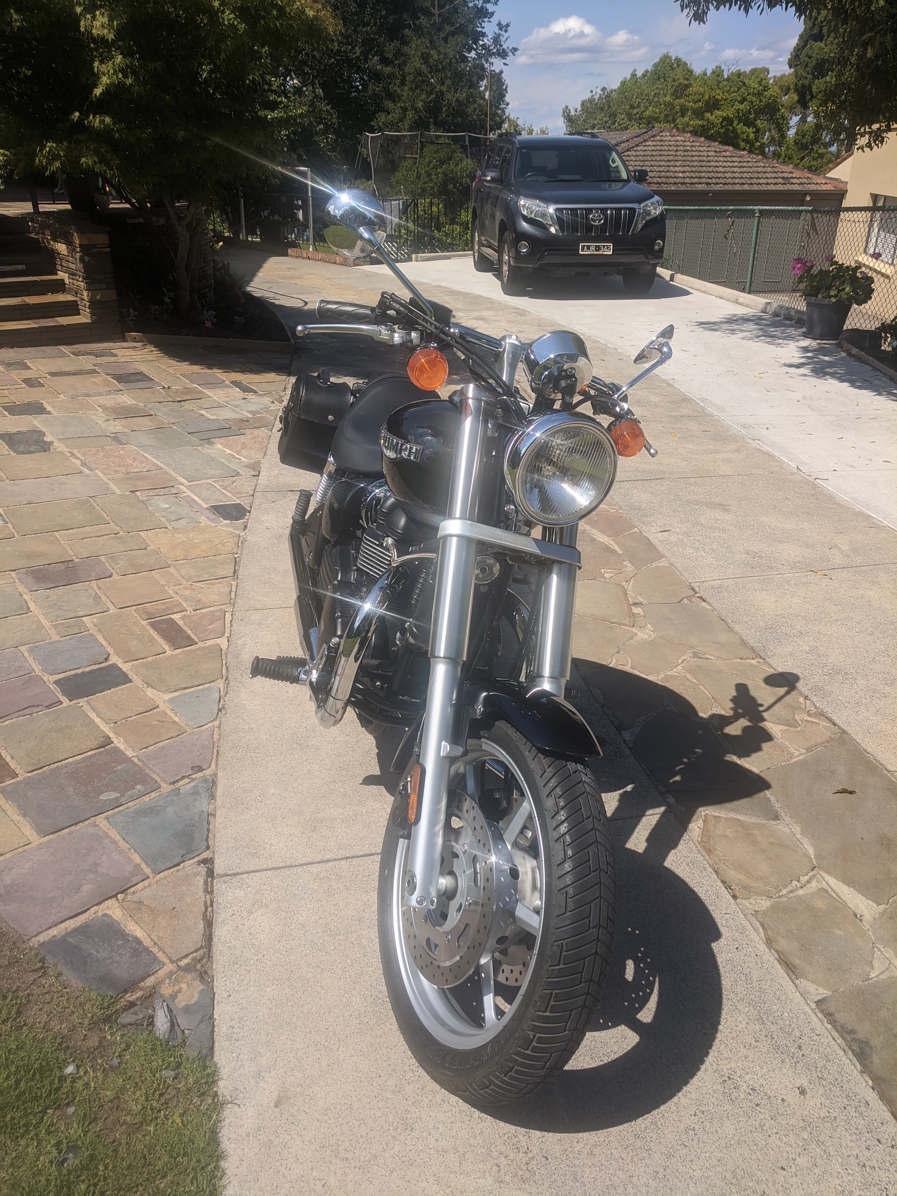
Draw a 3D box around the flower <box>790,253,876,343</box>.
[{"bbox_3d":[3.606,-2.821,8.426,0.740,0.730,0.680,1,25,0],"label":"flower"}]

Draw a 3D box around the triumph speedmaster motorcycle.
[{"bbox_3d":[-0.006,-0.190,2.168,0.900,1.340,2.360,3,23,-14],"label":"triumph speedmaster motorcycle"}]

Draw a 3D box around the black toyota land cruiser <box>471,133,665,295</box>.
[{"bbox_3d":[1.439,-5.234,12.032,1.940,1.880,4.840,-2,26,-5],"label":"black toyota land cruiser"}]

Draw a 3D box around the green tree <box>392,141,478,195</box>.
[{"bbox_3d":[-0.408,-11.455,24.500,2.400,2.300,2.300,1,25,0],"label":"green tree"}]

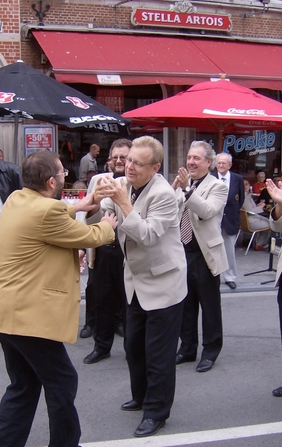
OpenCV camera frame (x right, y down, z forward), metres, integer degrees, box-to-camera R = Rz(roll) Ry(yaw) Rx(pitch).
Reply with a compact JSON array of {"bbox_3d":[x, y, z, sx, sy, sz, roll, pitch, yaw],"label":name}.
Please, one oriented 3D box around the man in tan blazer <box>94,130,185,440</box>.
[{"bbox_3d":[0.002,0.355,3.753,0.500,1.730,0.500,-5,7,-42],"label":"man in tan blazer"}]

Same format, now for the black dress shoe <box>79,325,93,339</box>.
[{"bbox_3d":[-0.461,0.965,5.769,0.110,0.110,0.300,2,6,14],"label":"black dress shoe"}]

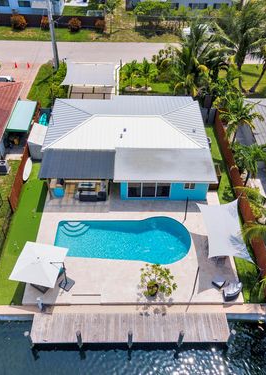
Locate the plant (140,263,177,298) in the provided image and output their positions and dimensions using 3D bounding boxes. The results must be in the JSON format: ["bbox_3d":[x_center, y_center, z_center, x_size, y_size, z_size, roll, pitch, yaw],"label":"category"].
[{"bbox_3d":[1.650,6.199,22.930,2.350,2.600,2.250,0,46,0],"label":"plant"}]

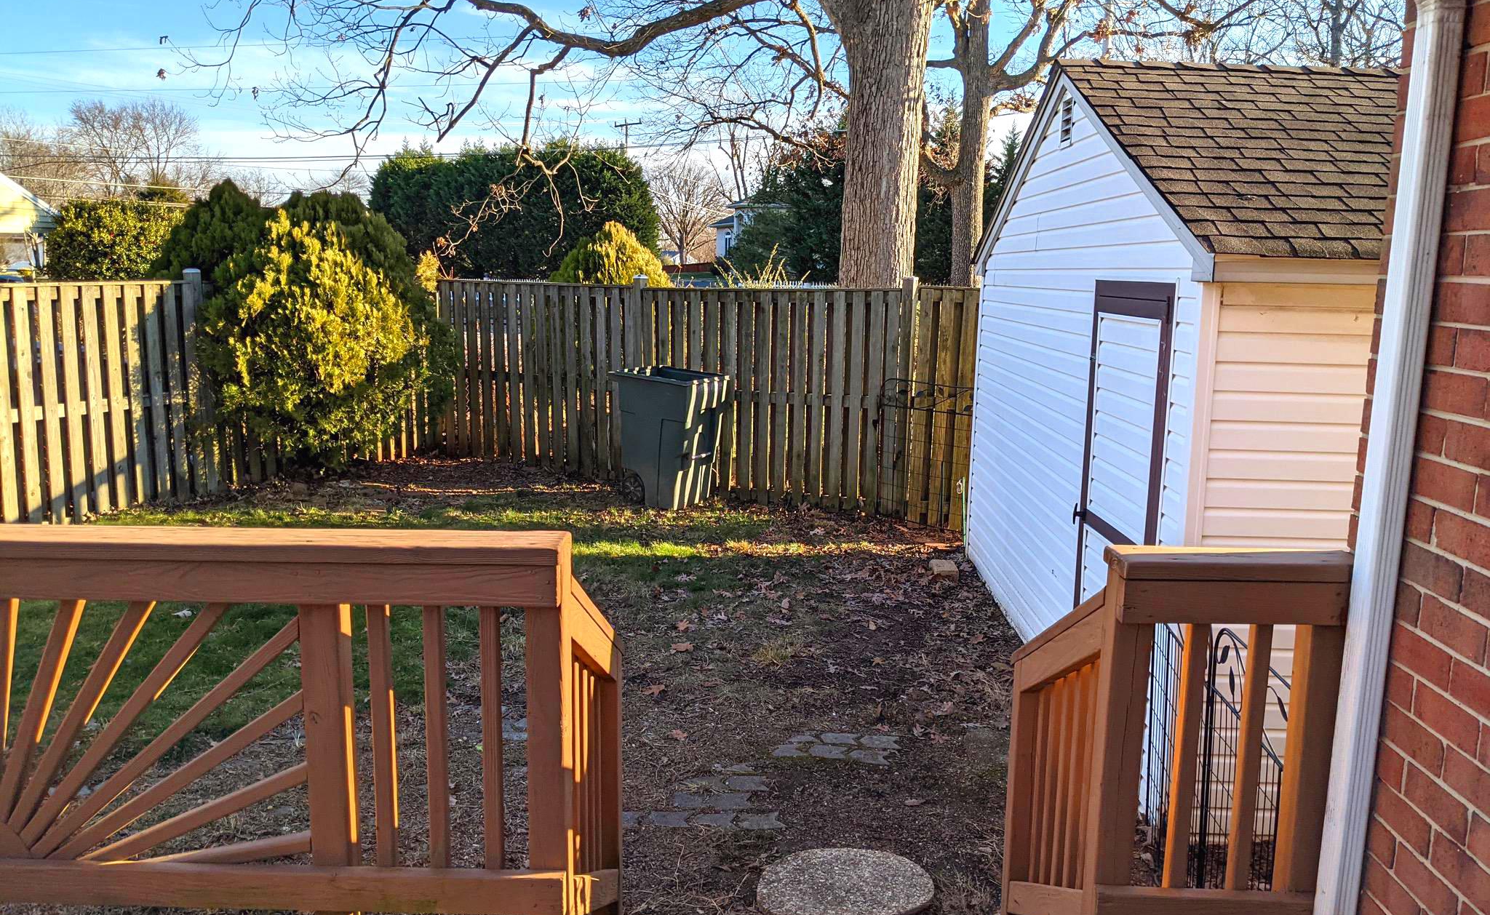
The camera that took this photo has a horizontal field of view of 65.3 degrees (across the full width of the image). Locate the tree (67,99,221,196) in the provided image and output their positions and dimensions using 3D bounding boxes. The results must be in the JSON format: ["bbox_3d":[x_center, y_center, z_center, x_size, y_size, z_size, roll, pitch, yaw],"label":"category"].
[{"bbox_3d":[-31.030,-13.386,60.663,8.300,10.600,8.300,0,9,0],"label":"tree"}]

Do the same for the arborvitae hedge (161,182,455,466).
[{"bbox_3d":[-4.243,-1.263,11.348,2.800,2.800,2.400,0,9,0],"label":"arborvitae hedge"}]

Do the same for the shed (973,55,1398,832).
[{"bbox_3d":[3.152,-0.428,6.027,3.300,3.060,4.400,0,9,1],"label":"shed"}]

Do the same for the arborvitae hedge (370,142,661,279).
[{"bbox_3d":[-4.927,-4.421,25.120,6.300,4.650,3.200,0,9,0],"label":"arborvitae hedge"}]

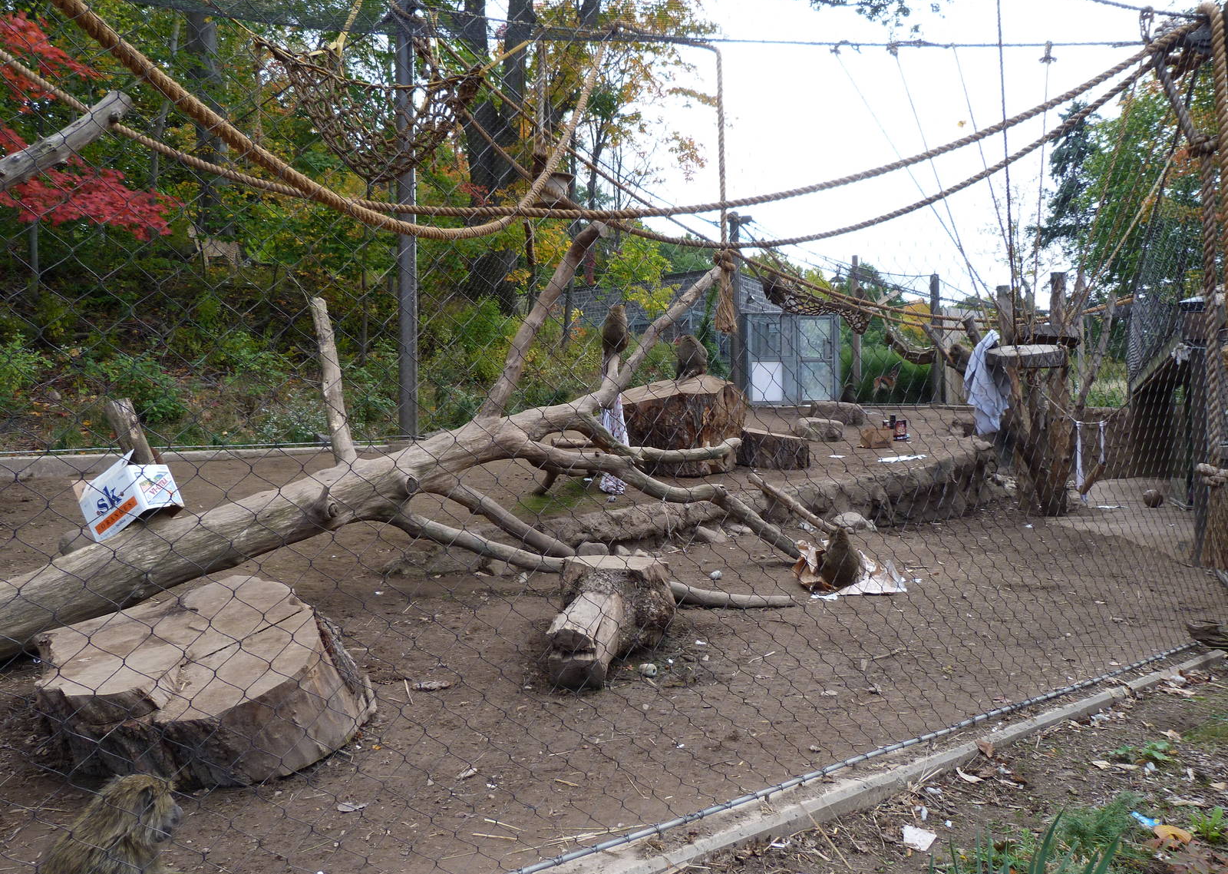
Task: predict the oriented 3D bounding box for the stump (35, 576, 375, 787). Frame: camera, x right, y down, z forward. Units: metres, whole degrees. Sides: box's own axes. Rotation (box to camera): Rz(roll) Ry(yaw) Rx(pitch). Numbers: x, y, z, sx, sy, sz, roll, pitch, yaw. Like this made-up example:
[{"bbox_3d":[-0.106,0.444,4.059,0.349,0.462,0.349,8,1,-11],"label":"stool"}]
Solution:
[{"bbox_3d":[-1.702,1.008,3.858,1.270,0.460,1.100,-3,6,-23],"label":"stump"}]

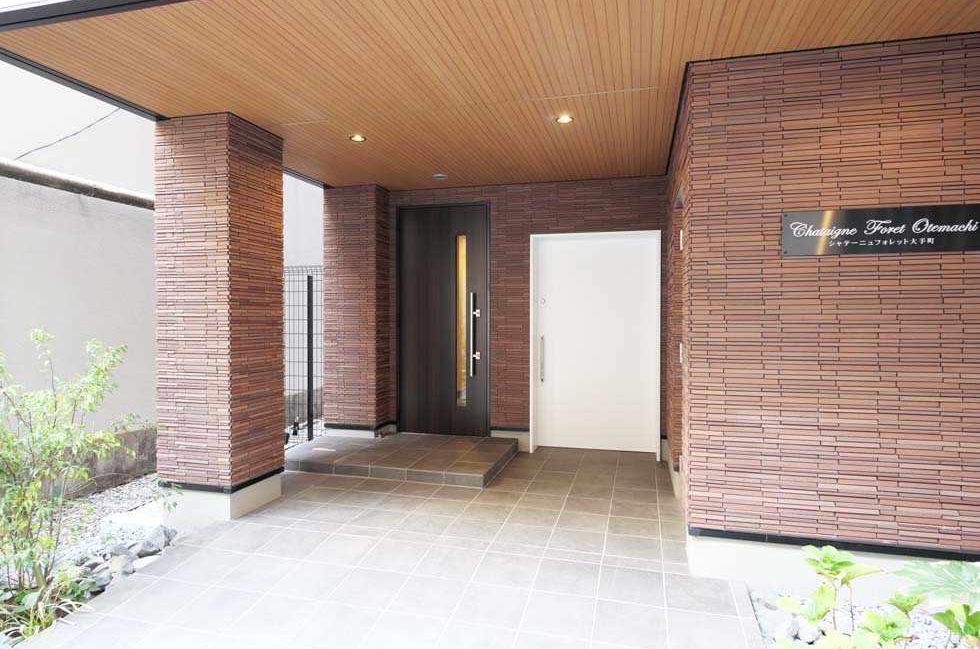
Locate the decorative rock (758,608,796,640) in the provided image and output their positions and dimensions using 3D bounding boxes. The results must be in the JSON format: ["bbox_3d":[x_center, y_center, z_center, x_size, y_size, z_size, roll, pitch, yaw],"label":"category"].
[{"bbox_3d":[1.228,1.277,2.419,0.151,0.086,0.131,0,1,15],"label":"decorative rock"}]

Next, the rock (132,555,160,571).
[{"bbox_3d":[-1.838,1.274,3.030,0.141,0.056,0.111,0,1,15],"label":"rock"}]

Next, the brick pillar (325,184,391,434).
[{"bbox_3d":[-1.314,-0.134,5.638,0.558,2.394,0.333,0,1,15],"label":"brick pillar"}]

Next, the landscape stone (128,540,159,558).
[{"bbox_3d":[-1.922,1.243,3.141,0.157,0.081,0.121,0,1,15],"label":"landscape stone"}]

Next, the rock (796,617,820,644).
[{"bbox_3d":[1.316,1.264,2.339,0.111,0.081,0.111,0,1,15],"label":"rock"}]

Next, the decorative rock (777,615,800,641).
[{"bbox_3d":[1.241,1.264,2.354,0.101,0.081,0.101,0,1,15],"label":"decorative rock"}]

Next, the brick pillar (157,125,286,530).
[{"bbox_3d":[-1.774,-0.044,3.776,0.545,2.490,0.535,0,1,15],"label":"brick pillar"}]

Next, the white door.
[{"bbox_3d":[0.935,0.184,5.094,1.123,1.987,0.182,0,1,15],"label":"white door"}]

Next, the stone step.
[{"bbox_3d":[-0.796,1.133,4.976,1.887,0.095,1.278,0,1,15],"label":"stone step"}]

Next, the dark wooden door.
[{"bbox_3d":[-0.436,-0.039,5.360,0.913,2.155,0.090,0,0,15],"label":"dark wooden door"}]

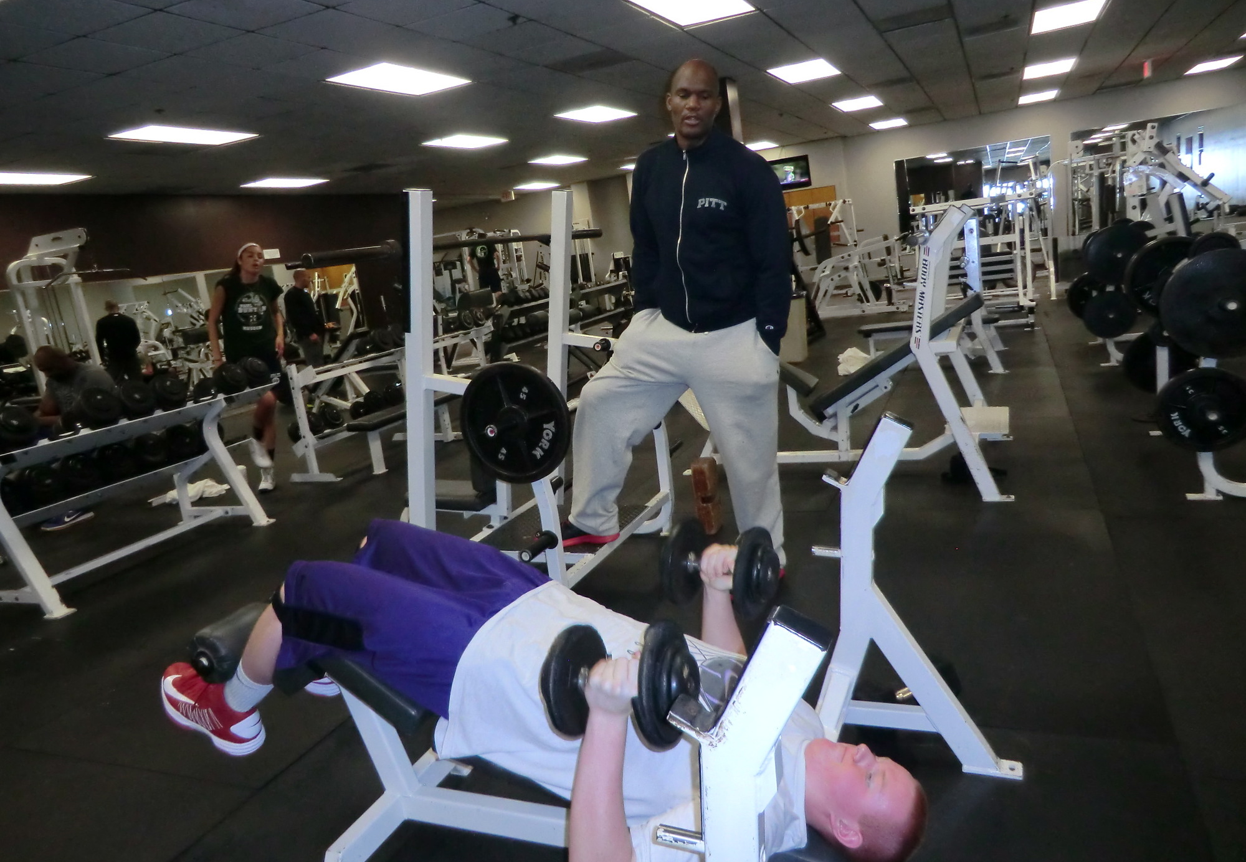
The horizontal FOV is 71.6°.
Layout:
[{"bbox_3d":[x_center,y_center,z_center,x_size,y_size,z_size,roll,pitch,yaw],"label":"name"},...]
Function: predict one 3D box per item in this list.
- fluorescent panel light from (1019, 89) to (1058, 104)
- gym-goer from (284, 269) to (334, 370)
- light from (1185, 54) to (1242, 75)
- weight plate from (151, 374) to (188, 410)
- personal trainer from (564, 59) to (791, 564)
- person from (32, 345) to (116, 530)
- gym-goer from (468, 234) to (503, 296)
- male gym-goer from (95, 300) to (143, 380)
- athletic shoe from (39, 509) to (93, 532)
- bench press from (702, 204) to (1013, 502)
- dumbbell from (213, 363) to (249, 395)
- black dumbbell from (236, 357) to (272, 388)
[{"bbox_3d":[7.009,-5.642,14.550,0.600,0.060,1.200,-3,13,24],"label":"fluorescent panel light"},{"bbox_3d":[-4.040,-1.298,11.311,0.580,1.640,0.500,-11,12,-13],"label":"gym-goer"},{"bbox_3d":[9.273,-5.769,13.578,0.600,0.080,1.200,-3,13,24],"label":"light"},{"bbox_3d":[-2.665,-0.247,4.831,0.360,0.190,0.190,10,18,21],"label":"weight plate"},{"bbox_3d":[0.162,-0.285,3.183,0.850,1.900,0.520,0,12,20],"label":"personal trainer"},{"bbox_3d":[-3.976,-0.003,6.143,0.550,1.220,0.820,-2,13,27],"label":"person"},{"bbox_3d":[-2.337,-2.638,15.478,0.600,1.770,0.360,-9,12,-3],"label":"gym-goer"},{"bbox_3d":[-7.066,-1.015,12.374,0.600,1.720,0.360,-13,13,-22],"label":"male gym-goer"},{"bbox_3d":[-3.943,0.599,6.112,0.305,0.115,0.110,-18,15,-41],"label":"athletic shoe"},{"bbox_3d":[1.113,-0.434,4.640,1.763,1.340,1.209,-3,13,24],"label":"bench press"},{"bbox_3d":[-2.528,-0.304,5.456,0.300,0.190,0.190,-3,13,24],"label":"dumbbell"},{"bbox_3d":[-2.385,-0.381,5.585,0.080,0.190,0.190,-3,13,24],"label":"black dumbbell"}]

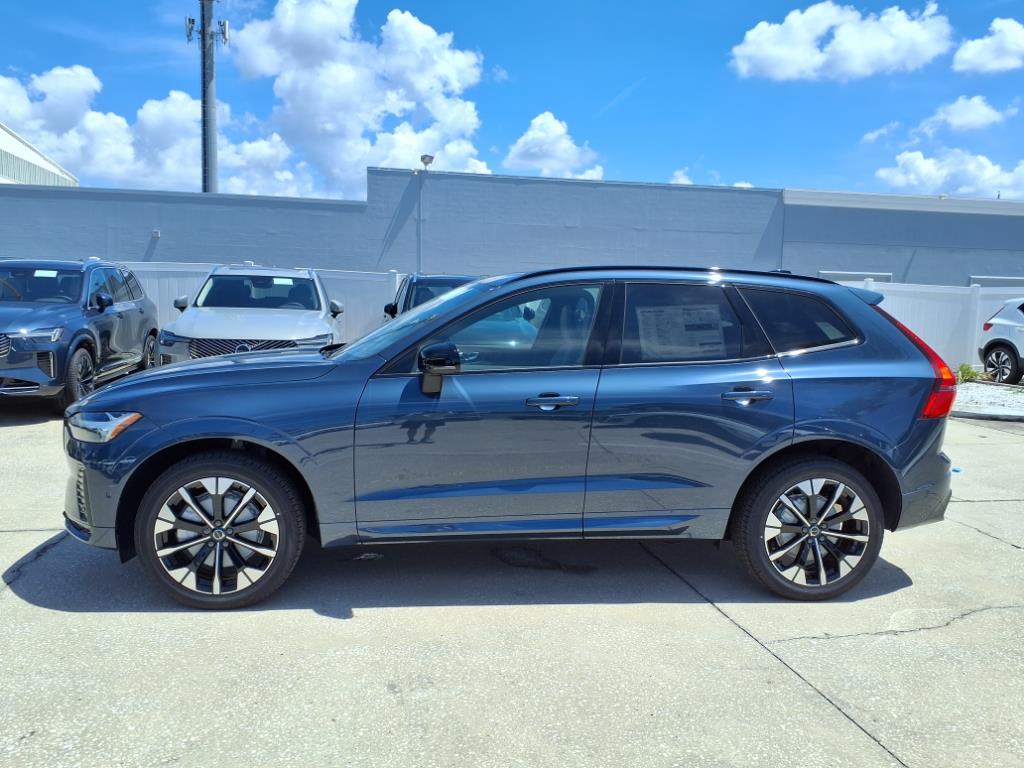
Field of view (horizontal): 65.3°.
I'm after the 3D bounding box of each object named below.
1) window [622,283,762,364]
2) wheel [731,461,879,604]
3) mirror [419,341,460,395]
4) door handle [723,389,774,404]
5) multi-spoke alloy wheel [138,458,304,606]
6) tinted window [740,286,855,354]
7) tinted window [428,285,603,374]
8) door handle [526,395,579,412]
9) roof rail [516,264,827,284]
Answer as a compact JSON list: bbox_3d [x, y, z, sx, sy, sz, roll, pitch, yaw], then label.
[{"bbox_3d":[0.919,-0.305,4.044,0.795,0.462,0.055,1,-20,-6],"label":"window"},{"bbox_3d":[1.496,0.715,4.050,0.738,0.738,0.255,1,4,-6],"label":"wheel"},{"bbox_3d":[-0.328,-0.070,3.680,0.190,0.240,0.230,1,4,-6],"label":"mirror"},{"bbox_3d":[1.145,0.061,3.890,0.255,0.080,0.060,1,4,-6],"label":"door handle"},{"bbox_3d":[-1.354,0.678,3.758,0.738,0.738,0.255,1,4,-6],"label":"multi-spoke alloy wheel"},{"bbox_3d":[1.474,-0.319,4.124,0.617,0.386,0.055,0,-20,-10],"label":"tinted window"},{"bbox_3d":[0.002,-0.291,3.941,0.930,0.506,0.055,1,-20,-6],"label":"tinted window"},{"bbox_3d":[0.193,0.084,3.795,0.255,0.080,0.060,1,4,-6],"label":"door handle"},{"bbox_3d":[0.851,-0.552,4.127,1.740,0.100,0.075,1,4,-6],"label":"roof rail"}]

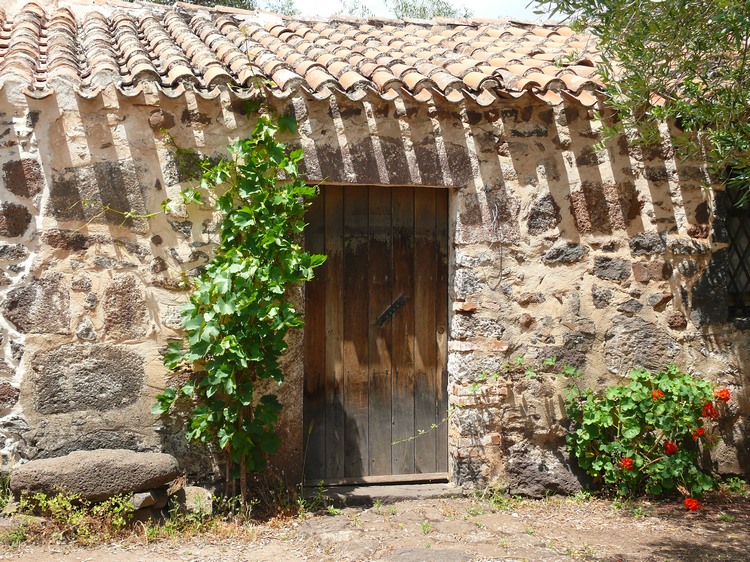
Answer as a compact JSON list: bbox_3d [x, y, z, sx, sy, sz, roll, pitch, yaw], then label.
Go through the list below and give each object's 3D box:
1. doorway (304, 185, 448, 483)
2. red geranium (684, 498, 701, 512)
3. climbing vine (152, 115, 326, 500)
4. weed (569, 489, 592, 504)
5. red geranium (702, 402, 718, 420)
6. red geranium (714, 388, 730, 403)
[{"bbox_3d":[0.014,0.338,7.800,0.968,1.894,0.060,0,1,-16],"label":"doorway"},{"bbox_3d":[1.885,1.332,7.200,0.095,0.082,0.090,0,1,-16],"label":"red geranium"},{"bbox_3d":[-0.813,0.142,7.200,0.958,2.200,0.400,0,1,-16],"label":"climbing vine"},{"bbox_3d":[1.270,1.332,7.500,0.140,0.085,0.120,0,1,-16],"label":"weed"},{"bbox_3d":[2.157,0.839,7.800,0.100,0.110,0.095,0,1,-16],"label":"red geranium"},{"bbox_3d":[2.263,0.745,7.900,0.100,0.090,0.090,0,1,-16],"label":"red geranium"}]

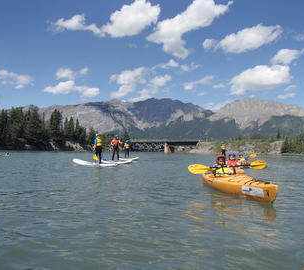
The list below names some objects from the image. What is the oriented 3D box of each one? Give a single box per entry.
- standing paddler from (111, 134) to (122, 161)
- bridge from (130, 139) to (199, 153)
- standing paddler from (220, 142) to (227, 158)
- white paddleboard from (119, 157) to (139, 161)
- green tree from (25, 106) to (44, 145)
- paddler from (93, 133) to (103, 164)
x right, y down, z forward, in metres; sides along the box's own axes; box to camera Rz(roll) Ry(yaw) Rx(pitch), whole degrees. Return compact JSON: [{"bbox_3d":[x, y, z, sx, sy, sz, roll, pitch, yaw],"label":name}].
[{"bbox_3d":[-2.328,0.826,19.100,0.700,1.720,0.500,2,-3,-30],"label":"standing paddler"},{"bbox_3d":[4.533,4.863,120.000,29.500,5.100,5.000,0,-3,0],"label":"bridge"},{"bbox_3d":[6.771,1.520,27.500,0.580,1.740,0.480,1,-3,-9],"label":"standing paddler"},{"bbox_3d":[-1.933,2.078,24.800,0.780,0.200,3.100,3,-4,-37],"label":"white paddleboard"},{"bbox_3d":[-37.122,-2.843,92.000,5.800,12.300,5.800,0,-3,0],"label":"green tree"},{"bbox_3d":[-3.069,0.777,16.400,0.500,1.740,0.600,-2,-4,44],"label":"paddler"}]

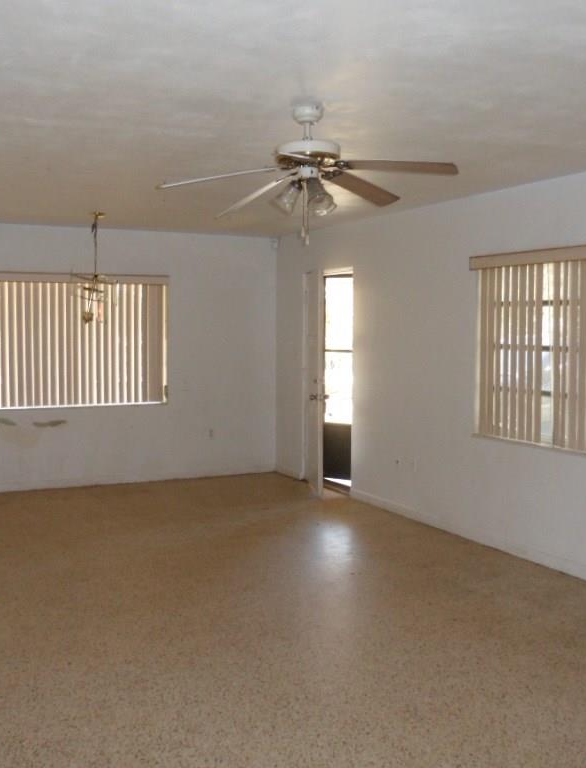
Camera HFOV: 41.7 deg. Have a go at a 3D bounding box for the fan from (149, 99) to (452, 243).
[{"bbox_3d":[0.059,-0.879,3.234,1.280,0.570,1.280,-2,5,-28],"label":"fan"}]

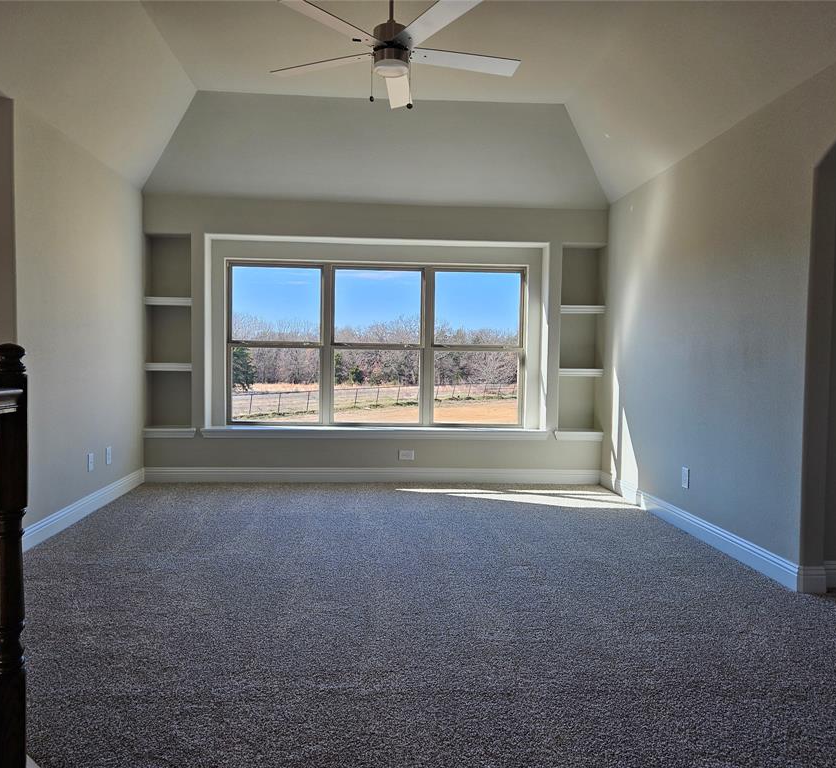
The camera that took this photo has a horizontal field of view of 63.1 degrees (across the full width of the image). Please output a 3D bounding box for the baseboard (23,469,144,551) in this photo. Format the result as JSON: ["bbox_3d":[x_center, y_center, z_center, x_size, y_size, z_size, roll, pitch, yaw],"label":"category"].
[{"bbox_3d":[-2.229,0.817,4.687,0.018,0.126,2.077,1,2,-4],"label":"baseboard"}]

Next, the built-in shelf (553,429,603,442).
[{"bbox_3d":[1.402,0.452,6.093,0.437,0.078,0.266,1,2,-4],"label":"built-in shelf"}]

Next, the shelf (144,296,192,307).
[{"bbox_3d":[-2.089,-0.694,5.789,0.386,0.064,0.250,1,2,-4],"label":"shelf"}]

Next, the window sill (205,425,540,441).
[{"bbox_3d":[-0.346,0.429,5.961,2.987,0.089,0.280,1,2,-4],"label":"window sill"}]

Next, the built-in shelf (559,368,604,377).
[{"bbox_3d":[1.426,-0.104,6.079,0.402,0.064,0.250,1,2,-4],"label":"built-in shelf"}]

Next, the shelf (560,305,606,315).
[{"bbox_3d":[1.433,-0.659,6.056,0.399,0.067,0.250,1,2,-4],"label":"shelf"}]

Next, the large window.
[{"bbox_3d":[-0.355,-0.345,6.110,2.658,1.450,0.083,1,2,-4],"label":"large window"}]

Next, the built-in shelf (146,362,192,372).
[{"bbox_3d":[-2.098,-0.146,5.812,0.386,0.066,0.250,1,2,-4],"label":"built-in shelf"}]

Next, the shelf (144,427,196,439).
[{"bbox_3d":[-2.088,0.406,5.828,0.428,0.078,0.266,1,2,-4],"label":"shelf"}]

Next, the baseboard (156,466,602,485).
[{"bbox_3d":[-0.339,0.797,5.880,3.936,0.126,0.018,1,2,-4],"label":"baseboard"}]

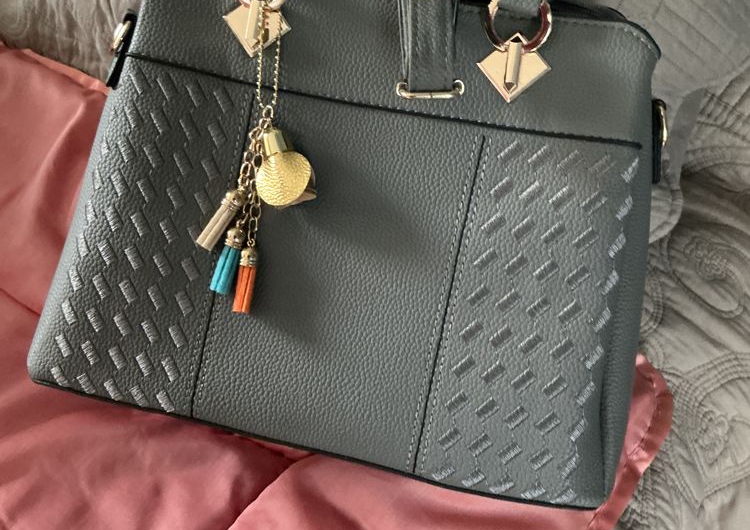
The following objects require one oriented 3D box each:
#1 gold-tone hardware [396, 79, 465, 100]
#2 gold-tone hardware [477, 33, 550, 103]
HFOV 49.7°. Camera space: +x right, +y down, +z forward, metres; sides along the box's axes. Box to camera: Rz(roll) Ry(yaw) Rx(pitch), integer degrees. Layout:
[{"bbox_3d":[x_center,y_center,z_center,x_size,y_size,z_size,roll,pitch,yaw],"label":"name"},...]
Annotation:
[{"bbox_3d":[0.030,-0.096,0.443,0.037,0.007,0.011,2,90,9],"label":"gold-tone hardware"},{"bbox_3d":[0.075,-0.106,0.436,0.040,0.008,0.038,7,91,9],"label":"gold-tone hardware"}]

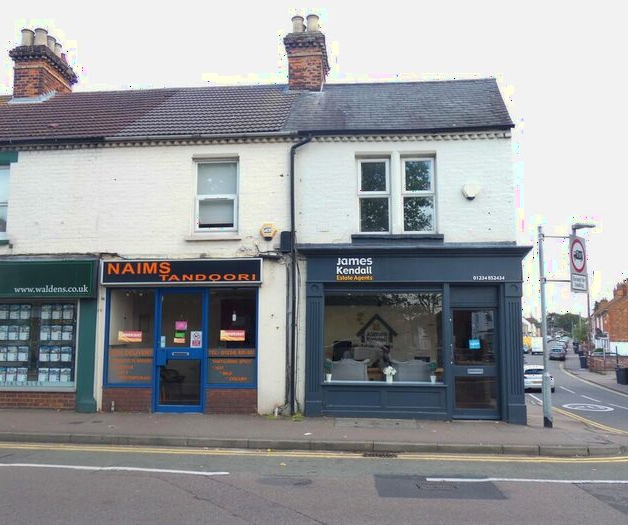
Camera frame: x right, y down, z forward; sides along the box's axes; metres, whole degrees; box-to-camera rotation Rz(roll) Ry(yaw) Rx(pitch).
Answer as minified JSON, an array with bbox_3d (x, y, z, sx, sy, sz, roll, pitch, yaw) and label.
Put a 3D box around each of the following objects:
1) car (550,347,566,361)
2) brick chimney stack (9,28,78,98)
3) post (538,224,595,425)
[{"bbox_3d":[28.501,10.643,66.000,1.780,1.500,4.200,-3,-6,27],"label":"car"},{"bbox_3d":[-7.174,-5.044,15.145,0.978,1.951,1.650,0,-6,6],"label":"brick chimney stack"},{"bbox_3d":[4.342,1.089,9.859,0.923,3.468,0.400,1,-6,-14],"label":"post"}]

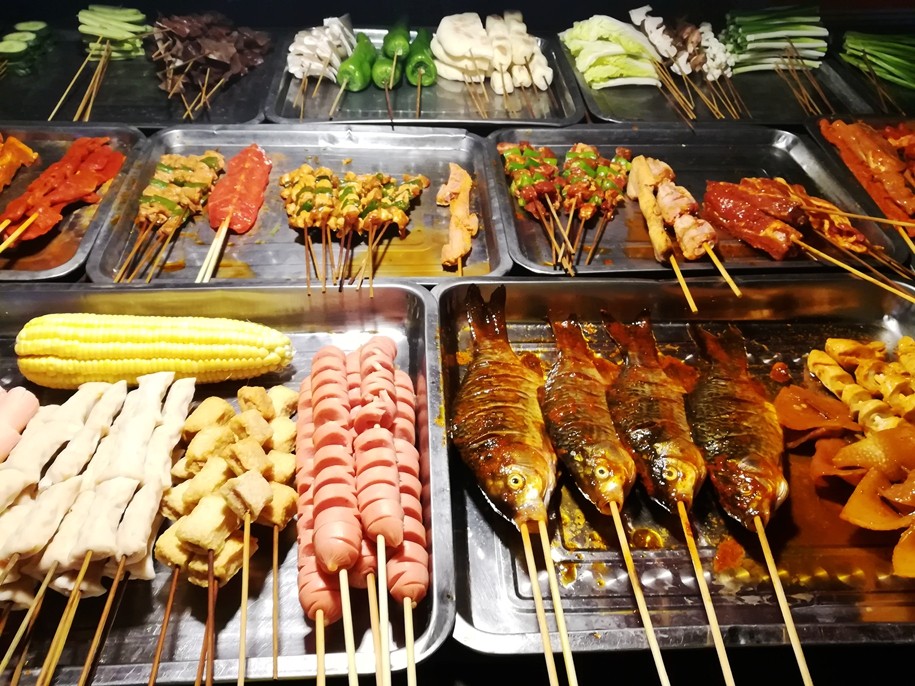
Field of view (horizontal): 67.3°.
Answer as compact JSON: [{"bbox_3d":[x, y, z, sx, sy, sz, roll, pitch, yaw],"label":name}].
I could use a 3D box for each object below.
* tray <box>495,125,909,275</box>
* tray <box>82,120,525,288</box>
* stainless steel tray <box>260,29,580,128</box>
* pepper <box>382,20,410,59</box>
[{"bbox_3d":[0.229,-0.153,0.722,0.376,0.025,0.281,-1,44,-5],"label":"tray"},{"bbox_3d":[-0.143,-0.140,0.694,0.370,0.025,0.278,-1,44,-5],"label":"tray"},{"bbox_3d":[-0.040,-0.337,0.891,0.382,0.029,0.293,-1,44,-5],"label":"stainless steel tray"},{"bbox_3d":[-0.074,-0.398,0.888,0.035,0.035,0.087,4,44,0],"label":"pepper"}]

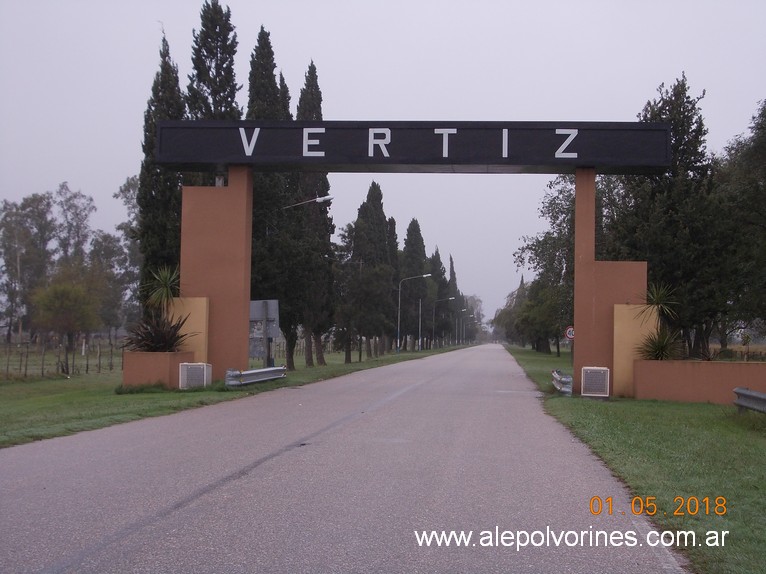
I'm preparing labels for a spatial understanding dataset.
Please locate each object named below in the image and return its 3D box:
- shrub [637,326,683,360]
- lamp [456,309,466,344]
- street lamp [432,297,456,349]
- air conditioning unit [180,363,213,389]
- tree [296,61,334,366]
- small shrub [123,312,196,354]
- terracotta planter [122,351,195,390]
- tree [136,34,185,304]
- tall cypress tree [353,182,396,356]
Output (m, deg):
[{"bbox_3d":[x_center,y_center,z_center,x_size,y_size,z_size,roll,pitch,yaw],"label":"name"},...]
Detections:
[{"bbox_3d":[7.083,1.447,34.000,1.150,0.860,1.100,1,-2,5],"label":"shrub"},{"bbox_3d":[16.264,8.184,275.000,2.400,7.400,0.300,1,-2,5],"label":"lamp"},{"bbox_3d":[9.116,5.349,200.000,3.200,7.600,0.300,1,-2,5],"label":"street lamp"},{"bbox_3d":[-4.676,2.207,33.100,0.650,0.650,0.660,1,-2,5],"label":"air conditioning unit"},{"bbox_3d":[-3.509,-3.766,68.000,2.000,15.500,2.000,1,-2,5],"label":"tree"},{"bbox_3d":[-5.725,1.166,34.000,1.800,1.000,1.600,1,-2,5],"label":"small shrub"},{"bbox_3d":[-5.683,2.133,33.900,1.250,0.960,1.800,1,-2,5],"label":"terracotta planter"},{"bbox_3d":[-7.607,-2.790,46.000,1.850,11.700,1.850,1,-2,5],"label":"tree"},{"bbox_3d":[-0.679,-1.398,106.000,3.400,13.700,3.400,1,-2,5],"label":"tall cypress tree"}]

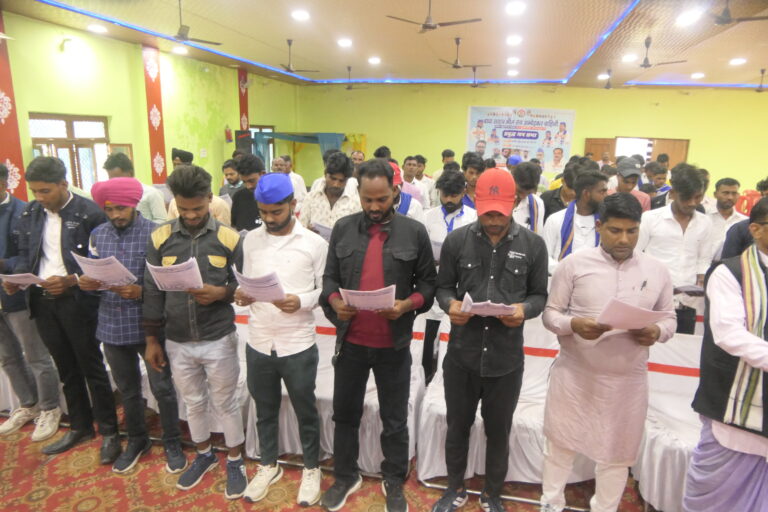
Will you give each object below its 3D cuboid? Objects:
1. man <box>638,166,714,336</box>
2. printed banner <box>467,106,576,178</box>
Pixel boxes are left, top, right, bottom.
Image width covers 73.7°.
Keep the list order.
[{"bbox_3d":[1.669,0.327,3.033,0.500,1.706,0.370,4,14,11],"label":"man"},{"bbox_3d":[3.794,-3.281,14.455,2.899,1.702,0.030,5,14,13],"label":"printed banner"}]

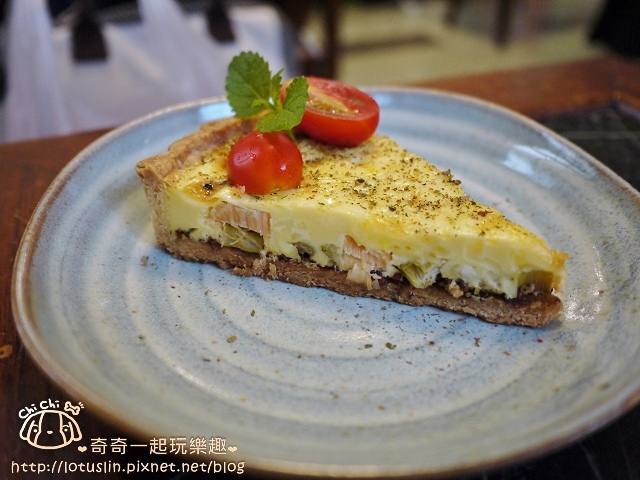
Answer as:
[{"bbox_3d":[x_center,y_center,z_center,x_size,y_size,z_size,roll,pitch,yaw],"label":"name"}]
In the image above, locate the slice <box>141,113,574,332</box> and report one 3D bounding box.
[{"bbox_3d":[0.015,-0.011,0.170,0.124,0.030,0.098,27,43,33],"label":"slice"}]

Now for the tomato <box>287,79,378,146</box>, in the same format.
[{"bbox_3d":[0.003,-0.042,0.181,0.038,0.016,0.026,32,50,33],"label":"tomato"}]

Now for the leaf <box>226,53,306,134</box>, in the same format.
[{"bbox_3d":[-0.018,-0.049,0.173,0.027,0.025,0.018,0,35,0],"label":"leaf"}]

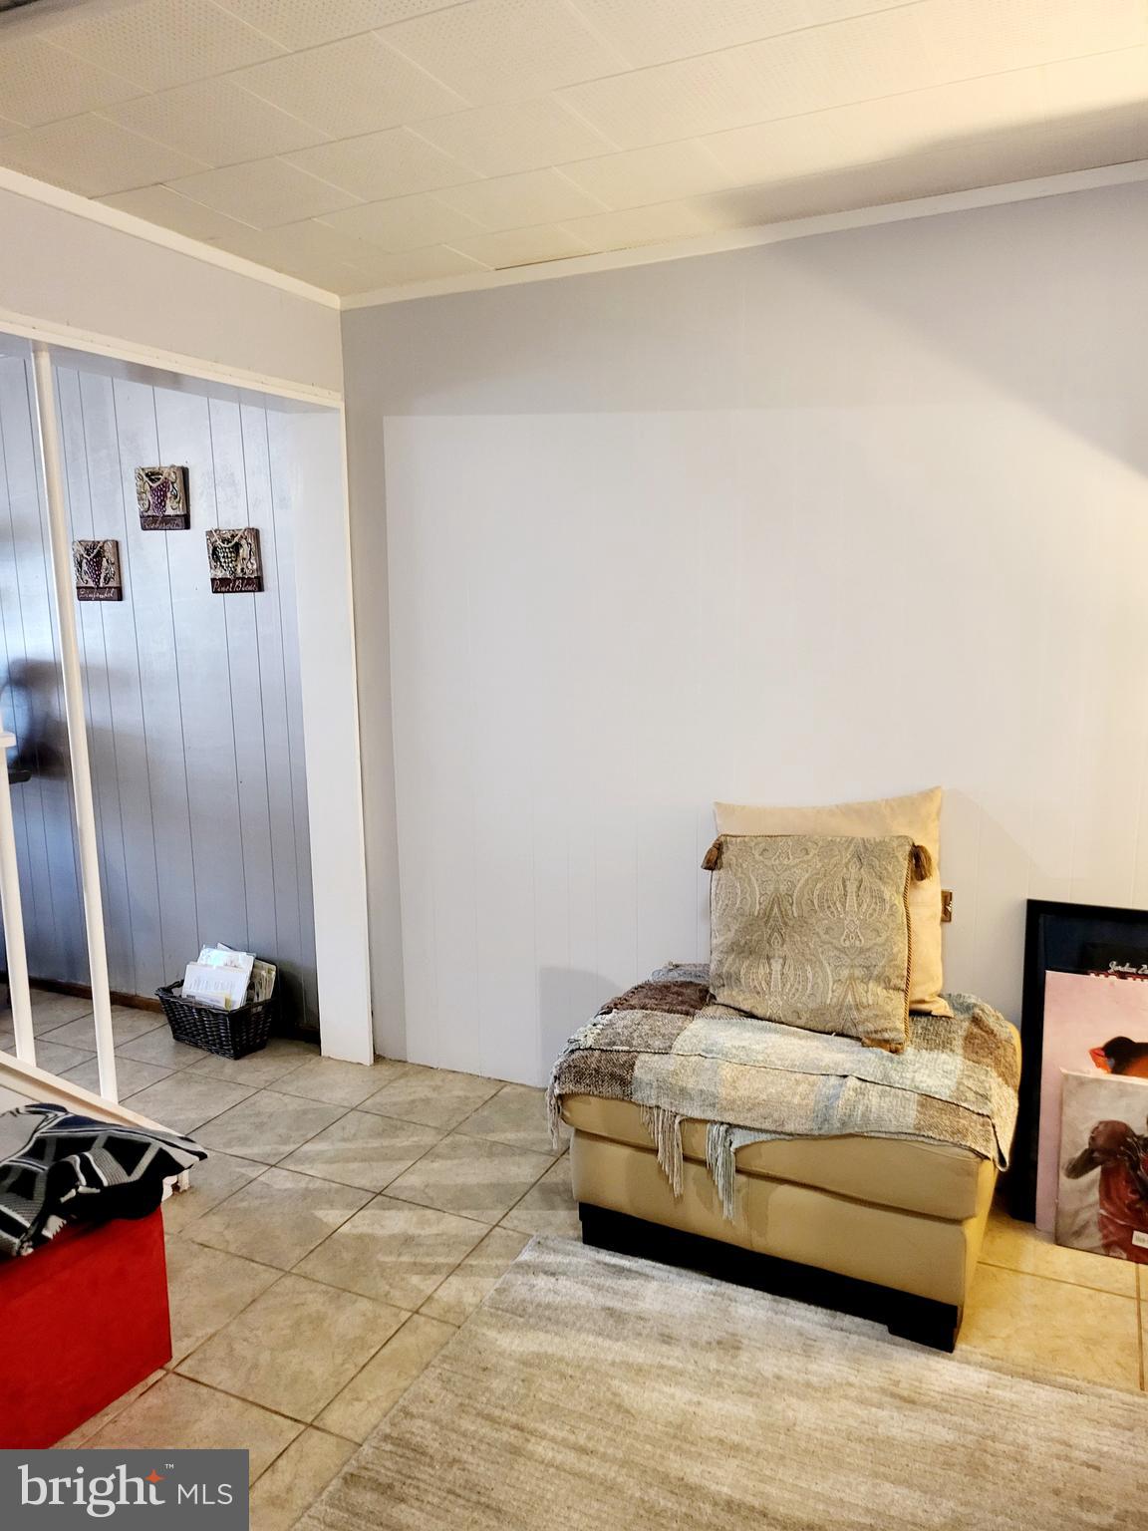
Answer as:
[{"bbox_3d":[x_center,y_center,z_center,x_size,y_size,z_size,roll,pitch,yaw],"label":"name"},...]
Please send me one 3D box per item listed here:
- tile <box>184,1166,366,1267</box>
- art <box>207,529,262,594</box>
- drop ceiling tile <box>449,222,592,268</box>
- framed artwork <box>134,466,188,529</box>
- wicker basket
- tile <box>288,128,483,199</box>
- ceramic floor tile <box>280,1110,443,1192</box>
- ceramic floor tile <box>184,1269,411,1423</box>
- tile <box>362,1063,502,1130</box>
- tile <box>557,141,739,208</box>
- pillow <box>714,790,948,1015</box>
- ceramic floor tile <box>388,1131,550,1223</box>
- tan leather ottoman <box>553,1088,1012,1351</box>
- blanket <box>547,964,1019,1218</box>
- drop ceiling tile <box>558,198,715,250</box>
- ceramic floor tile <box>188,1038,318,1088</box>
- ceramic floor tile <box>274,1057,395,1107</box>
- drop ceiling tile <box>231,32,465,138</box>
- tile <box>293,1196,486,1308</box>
[{"bbox_3d":[-0.702,1.078,2.543,0.330,0.010,0.330,3,10,25],"label":"tile"},{"bbox_3d":[-1.078,-0.645,3.356,0.195,0.195,0.024,3,10,25],"label":"art"},{"bbox_3d":[-0.132,-1.301,2.664,0.305,0.015,0.255,3,10,25],"label":"drop ceiling tile"},{"bbox_3d":[-1.357,-0.880,3.498,0.190,0.200,0.028,3,10,25],"label":"framed artwork"},{"bbox_3d":[-1.190,0.849,3.554,0.375,0.185,0.195,5,10,32],"label":"wicker basket"},{"bbox_3d":[-0.384,-1.215,2.148,0.305,0.015,0.302,3,10,25],"label":"tile"},{"bbox_3d":[-0.566,1.043,2.872,0.333,0.010,0.333,3,10,25],"label":"ceramic floor tile"},{"bbox_3d":[-0.551,1.157,2.127,0.333,0.010,0.333,3,10,25],"label":"ceramic floor tile"},{"bbox_3d":[-0.423,0.995,3.170,0.333,0.010,0.328,3,10,25],"label":"tile"},{"bbox_3d":[0.159,-1.236,2.220,0.305,0.015,0.302,3,10,25],"label":"tile"},{"bbox_3d":[0.613,0.331,2.610,0.540,0.530,0.140,2,3,21],"label":"pillow"},{"bbox_3d":[-0.258,1.048,2.701,0.330,0.010,0.330,3,10,25],"label":"ceramic floor tile"},{"bbox_3d":[0.512,0.853,2.466,0.920,0.455,0.610,4,10,26],"label":"tan leather ottoman"},{"bbox_3d":[0.496,0.762,2.436,0.950,0.300,0.630,3,10,25],"label":"blanket"},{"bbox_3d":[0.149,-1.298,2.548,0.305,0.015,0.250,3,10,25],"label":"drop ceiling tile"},{"bbox_3d":[-1.014,0.945,3.418,0.330,0.010,0.330,3,10,25],"label":"ceramic floor tile"},{"bbox_3d":[-0.728,0.978,3.312,0.333,0.010,0.325,3,10,25],"label":"ceramic floor tile"},{"bbox_3d":[-0.382,-1.173,1.834,0.305,0.015,0.305,3,10,25],"label":"drop ceiling tile"},{"bbox_3d":[-0.407,1.109,2.428,0.333,0.010,0.333,3,10,25],"label":"tile"}]

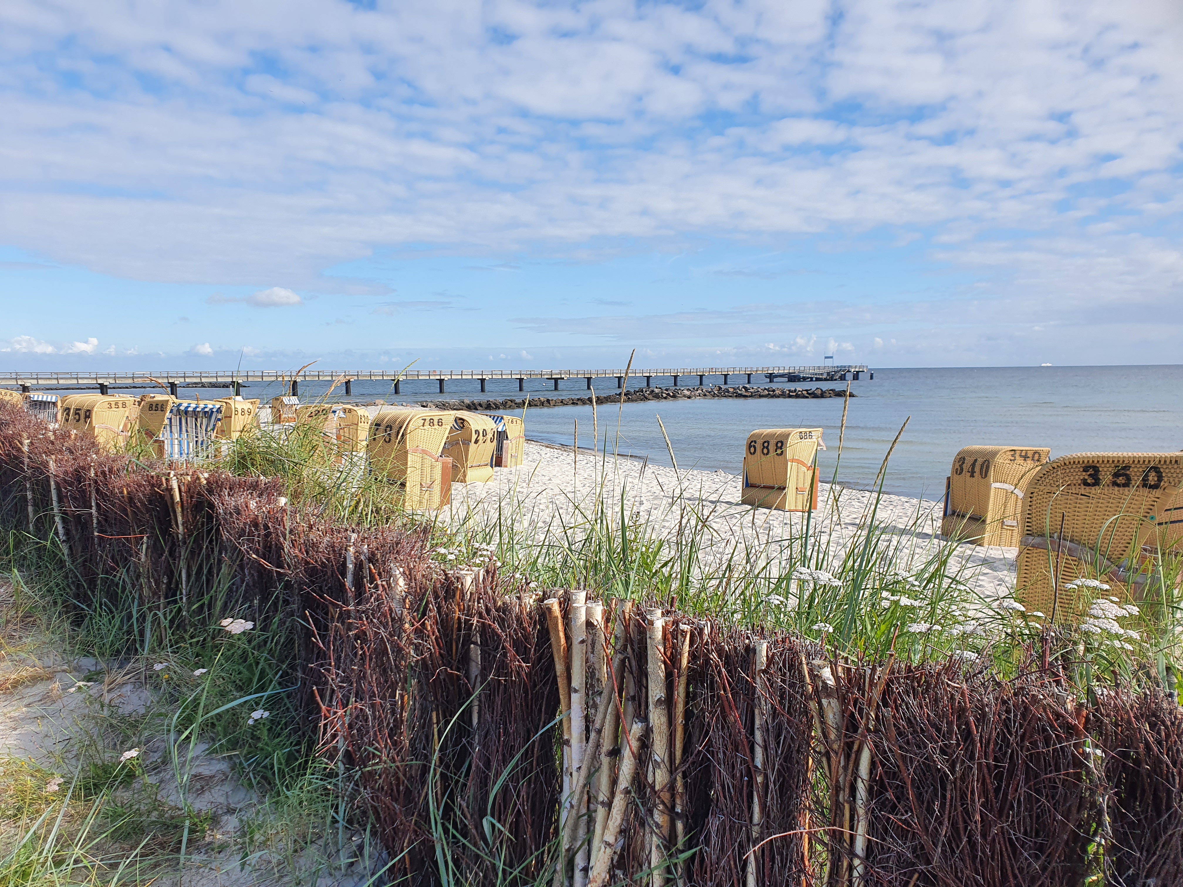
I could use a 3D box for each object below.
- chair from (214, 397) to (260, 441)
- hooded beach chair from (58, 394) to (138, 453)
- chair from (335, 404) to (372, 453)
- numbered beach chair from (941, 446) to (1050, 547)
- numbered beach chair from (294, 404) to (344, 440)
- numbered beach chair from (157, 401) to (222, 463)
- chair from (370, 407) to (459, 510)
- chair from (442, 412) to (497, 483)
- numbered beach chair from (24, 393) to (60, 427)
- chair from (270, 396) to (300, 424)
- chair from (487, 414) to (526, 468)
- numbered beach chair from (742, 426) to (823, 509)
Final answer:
[{"bbox_3d":[-15.018,-0.970,37.245,0.970,1.600,1.200,3,2,17],"label":"chair"},{"bbox_3d":[-11.761,-0.273,21.170,1.200,1.600,0.970,4,2,26],"label":"hooded beach chair"},{"bbox_3d":[-8.671,-0.522,32.182,1.000,1.580,1.235,0,5,3],"label":"chair"},{"bbox_3d":[6.738,0.840,14.822,1.000,1.580,1.235,-1,5,-6],"label":"numbered beach chair"},{"bbox_3d":[-7.306,-0.218,23.887,1.000,1.580,1.235,-1,5,-2],"label":"numbered beach chair"},{"bbox_3d":[-8.047,-0.070,17.551,1.000,1.580,1.235,2,2,32],"label":"numbered beach chair"},{"bbox_3d":[-3.182,0.277,15.658,1.000,1.580,1.235,-5,6,-43],"label":"chair"},{"bbox_3d":[-2.897,0.101,20.282,0.970,1.600,1.200,3,2,20],"label":"chair"},{"bbox_3d":[-25.220,-1.486,40.986,1.200,1.600,1.000,2,2,-23],"label":"numbered beach chair"},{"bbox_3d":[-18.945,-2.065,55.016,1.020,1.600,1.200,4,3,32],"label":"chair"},{"bbox_3d":[-2.955,-0.097,29.029,1.200,1.600,1.000,4,3,43],"label":"chair"},{"bbox_3d":[3.911,0.502,18.159,1.000,1.580,1.235,-4,5,-33],"label":"numbered beach chair"}]

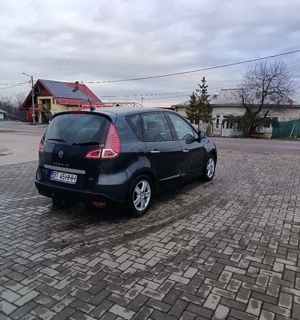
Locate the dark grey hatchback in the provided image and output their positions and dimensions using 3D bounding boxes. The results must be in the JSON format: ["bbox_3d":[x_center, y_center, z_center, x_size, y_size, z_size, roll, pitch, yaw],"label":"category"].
[{"bbox_3d":[-0.082,-0.227,5.515,1.840,1.620,4.340,7,10,32],"label":"dark grey hatchback"}]

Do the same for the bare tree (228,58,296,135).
[{"bbox_3d":[9.127,-4.994,22.700,5.700,6.300,5.300,1,9,0],"label":"bare tree"}]

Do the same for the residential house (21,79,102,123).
[{"bbox_3d":[-16.573,-10.915,54.243,10.900,7.900,11.200,7,10,33],"label":"residential house"}]

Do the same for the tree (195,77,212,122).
[{"bbox_3d":[4.727,-4.859,24.500,1.750,5.000,1.750,1,9,0],"label":"tree"}]

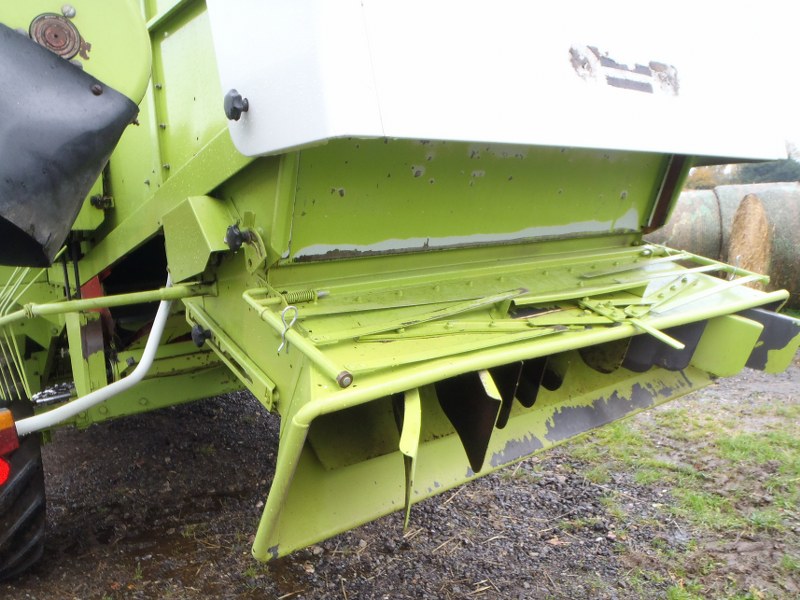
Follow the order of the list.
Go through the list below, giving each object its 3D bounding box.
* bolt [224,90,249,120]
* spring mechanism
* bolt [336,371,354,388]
[{"bbox_3d":[-0.303,-0.362,1.200,0.036,0.057,0.057,-8,13,-38],"label":"bolt"},{"bbox_3d":[-0.202,-0.007,1.340,0.088,0.026,0.026,-8,13,-38],"label":"spring mechanism"},{"bbox_3d":[-0.087,0.127,1.030,0.023,0.023,0.015,-8,24,-38],"label":"bolt"}]

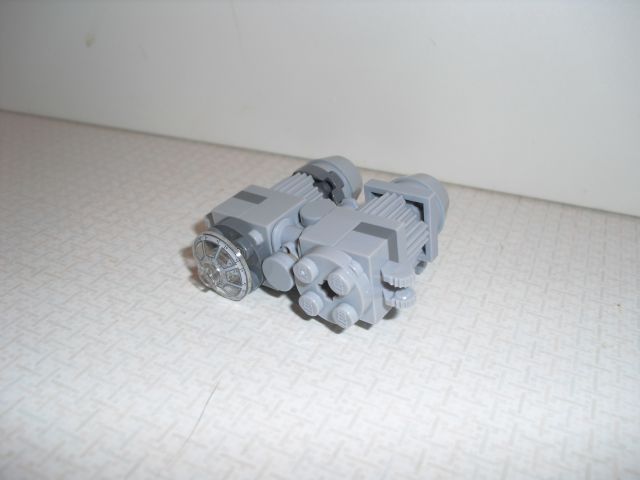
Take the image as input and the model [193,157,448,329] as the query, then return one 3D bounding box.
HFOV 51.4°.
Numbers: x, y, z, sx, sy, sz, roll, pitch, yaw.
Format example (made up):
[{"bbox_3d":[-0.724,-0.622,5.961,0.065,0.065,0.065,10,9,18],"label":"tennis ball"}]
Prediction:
[{"bbox_3d":[0.001,-0.001,0.150,0.052,0.017,0.049,15,37,32],"label":"model"}]

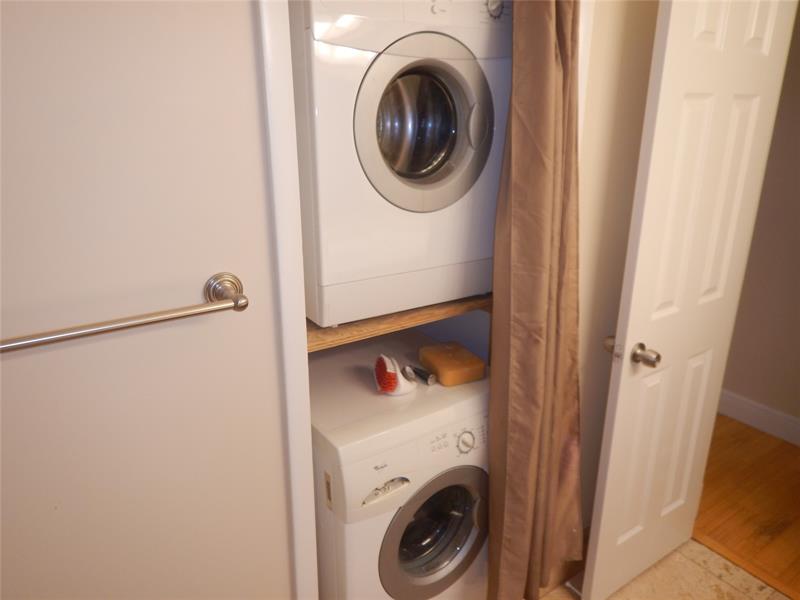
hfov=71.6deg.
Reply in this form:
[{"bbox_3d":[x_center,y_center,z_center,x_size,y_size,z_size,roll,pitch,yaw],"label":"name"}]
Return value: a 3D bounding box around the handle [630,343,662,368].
[{"bbox_3d":[0.723,0.167,1.626,0.063,0.064,0.061,-11,21,-32],"label":"handle"}]

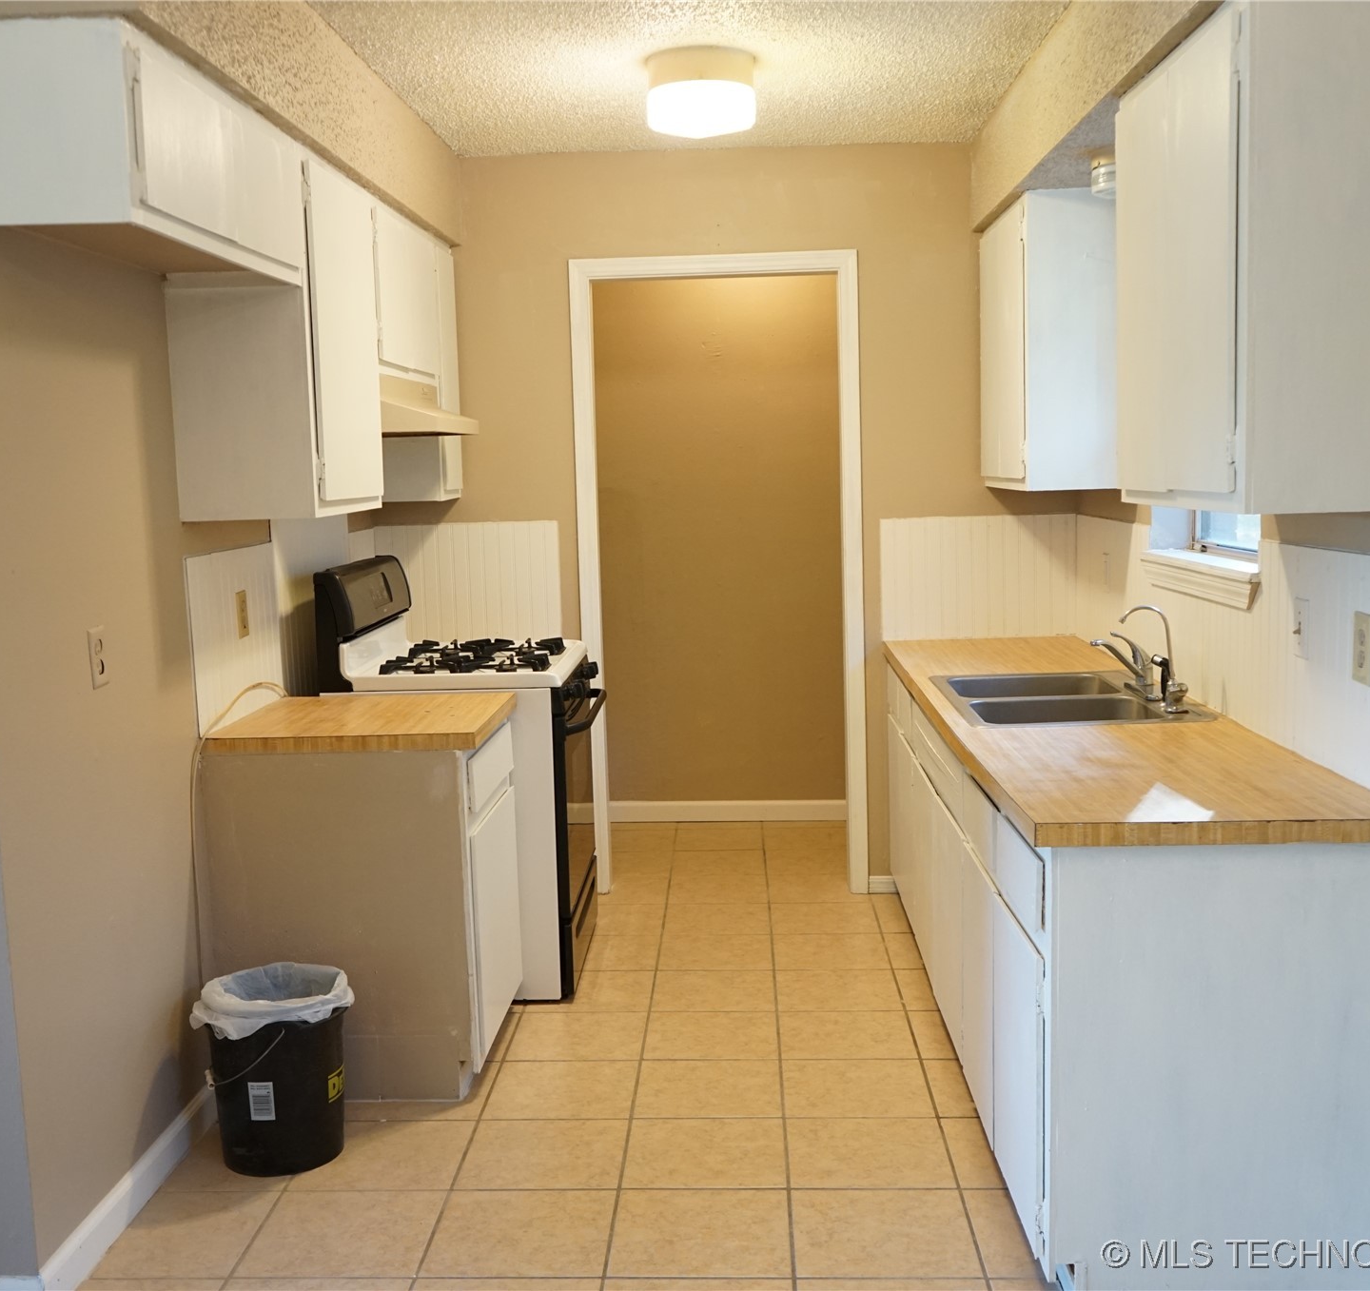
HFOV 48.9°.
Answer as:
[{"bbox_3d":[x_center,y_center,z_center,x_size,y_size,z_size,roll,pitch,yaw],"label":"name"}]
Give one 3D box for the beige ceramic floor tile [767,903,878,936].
[{"bbox_3d":[0.444,0.867,4.786,0.331,0.010,0.320,-1,7,2],"label":"beige ceramic floor tile"}]

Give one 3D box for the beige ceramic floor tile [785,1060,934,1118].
[{"bbox_3d":[0.403,1.047,3.552,0.337,0.010,0.335,-1,7,2],"label":"beige ceramic floor tile"}]

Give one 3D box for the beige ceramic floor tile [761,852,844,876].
[{"bbox_3d":[0.478,0.811,5.562,0.337,0.010,0.335,-1,7,2],"label":"beige ceramic floor tile"}]

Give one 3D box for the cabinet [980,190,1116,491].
[{"bbox_3d":[1.099,-0.882,4.506,0.310,0.817,0.715,-1,7,2],"label":"cabinet"}]

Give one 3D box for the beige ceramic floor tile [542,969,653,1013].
[{"bbox_3d":[-0.262,0.980,4.249,0.337,0.010,0.335,-1,7,2],"label":"beige ceramic floor tile"}]

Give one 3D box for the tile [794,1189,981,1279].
[{"bbox_3d":[0.378,1.126,2.882,0.337,0.010,0.335,-1,7,2],"label":"tile"}]

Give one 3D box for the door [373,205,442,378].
[{"bbox_3d":[-0.779,-0.977,4.241,0.020,0.385,0.765,-1,7,2],"label":"door"}]

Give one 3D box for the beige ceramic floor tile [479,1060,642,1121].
[{"bbox_3d":[-0.282,1.044,3.529,0.334,0.010,0.332,-1,7,2],"label":"beige ceramic floor tile"}]

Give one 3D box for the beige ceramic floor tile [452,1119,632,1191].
[{"bbox_3d":[-0.294,1.083,3.199,0.334,0.010,0.332,-1,7,2],"label":"beige ceramic floor tile"}]

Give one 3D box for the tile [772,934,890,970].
[{"bbox_3d":[0.434,0.917,4.494,0.334,0.010,0.332,-1,7,2],"label":"tile"}]

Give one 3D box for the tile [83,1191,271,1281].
[{"bbox_3d":[-0.945,1.128,2.881,0.257,0.010,0.325,-1,7,2],"label":"tile"}]

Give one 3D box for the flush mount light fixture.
[{"bbox_3d":[0.043,-1.382,3.779,0.278,0.161,0.278,-1,7,2],"label":"flush mount light fixture"}]

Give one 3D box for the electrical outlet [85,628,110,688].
[{"bbox_3d":[-1.131,0.024,2.909,0.010,0.116,0.073,-1,7,2],"label":"electrical outlet"}]

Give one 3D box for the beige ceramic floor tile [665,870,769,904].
[{"bbox_3d":[0.119,0.841,5.143,0.333,0.010,0.325,-1,7,2],"label":"beige ceramic floor tile"}]

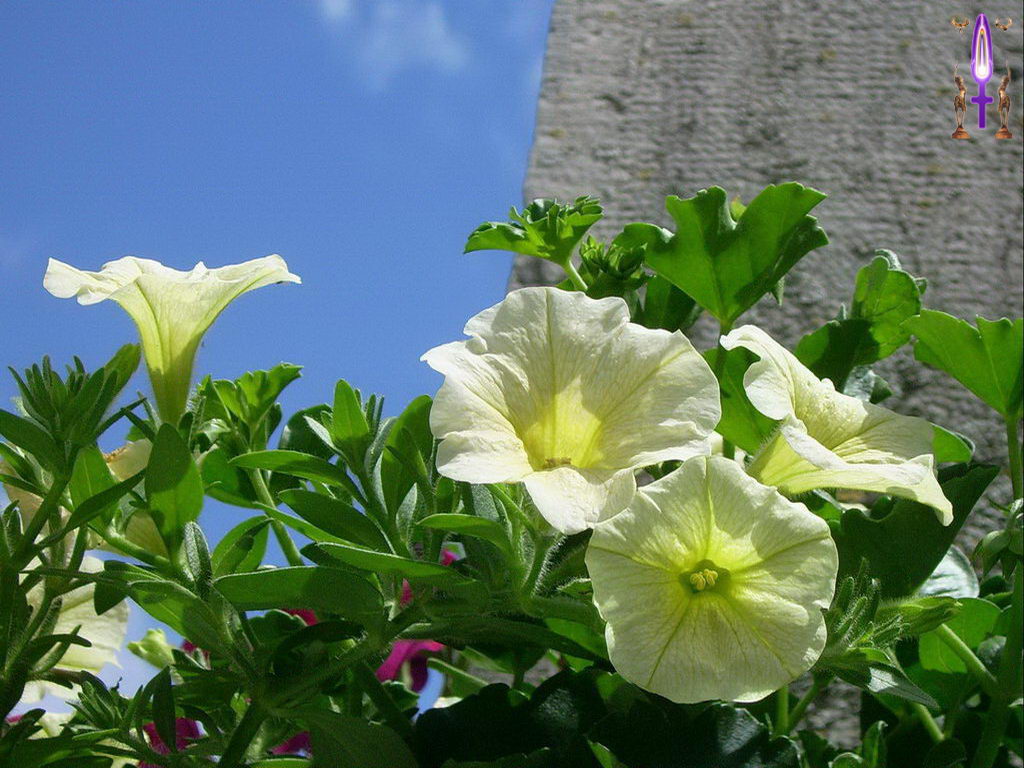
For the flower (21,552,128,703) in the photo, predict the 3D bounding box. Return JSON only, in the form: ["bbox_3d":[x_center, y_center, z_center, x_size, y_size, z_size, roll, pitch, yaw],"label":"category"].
[{"bbox_3d":[-0.149,0.083,0.880,0.040,0.052,0.052,-7,-23,28],"label":"flower"}]

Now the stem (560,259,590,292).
[{"bbox_3d":[0.017,-0.030,0.720,0.003,0.012,0.003,-40,-3,0],"label":"stem"}]

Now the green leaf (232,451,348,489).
[{"bbox_3d":[-0.056,0.023,0.670,0.036,0.008,0.014,13,-34,-12],"label":"green leaf"}]

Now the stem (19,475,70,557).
[{"bbox_3d":[-0.124,0.035,0.690,0.004,0.024,0.004,31,-6,-3],"label":"stem"}]

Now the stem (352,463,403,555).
[{"bbox_3d":[-0.036,0.033,0.690,0.004,0.026,0.004,-26,-6,3],"label":"stem"}]

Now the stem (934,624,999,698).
[{"bbox_3d":[0.128,0.078,0.735,0.004,0.026,0.004,-41,-6,0],"label":"stem"}]

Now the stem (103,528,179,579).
[{"bbox_3d":[-0.100,0.046,0.700,0.026,0.004,0.004,33,0,3],"label":"stem"}]

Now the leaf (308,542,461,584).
[{"bbox_3d":[-0.033,0.047,0.680,0.041,0.005,0.012,10,-22,-3],"label":"leaf"}]

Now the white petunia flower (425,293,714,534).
[{"bbox_3d":[0.016,0.009,0.697,0.077,0.063,0.045,3,-30,-2],"label":"white petunia flower"}]

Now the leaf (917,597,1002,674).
[{"bbox_3d":[0.125,0.070,0.725,0.023,0.022,0.009,0,-18,0],"label":"leaf"}]

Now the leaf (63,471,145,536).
[{"bbox_3d":[-0.107,0.031,0.685,0.028,0.005,0.010,-39,-22,0],"label":"leaf"}]

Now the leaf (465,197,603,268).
[{"bbox_3d":[0.006,-0.042,0.720,0.038,0.018,0.024,-4,-21,18],"label":"leaf"}]

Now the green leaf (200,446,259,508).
[{"bbox_3d":[-0.079,0.026,0.725,0.018,0.018,0.006,4,-15,7],"label":"green leaf"}]

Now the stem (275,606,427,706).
[{"bbox_3d":[-0.043,0.071,0.675,0.045,0.006,0.006,-32,0,-3],"label":"stem"}]

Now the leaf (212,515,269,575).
[{"bbox_3d":[-0.072,0.043,0.690,0.025,0.007,0.013,-47,-46,12],"label":"leaf"}]

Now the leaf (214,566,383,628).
[{"bbox_3d":[-0.056,0.056,0.680,0.045,0.008,0.015,7,-45,-7],"label":"leaf"}]

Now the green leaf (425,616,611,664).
[{"bbox_3d":[0.001,0.066,0.670,0.049,0.009,0.016,12,-20,0],"label":"green leaf"}]

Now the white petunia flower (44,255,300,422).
[{"bbox_3d":[-0.090,-0.011,0.690,0.068,0.048,0.066,1,-5,0],"label":"white petunia flower"}]

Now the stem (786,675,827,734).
[{"bbox_3d":[0.082,0.090,0.730,0.004,0.020,0.004,31,-9,0],"label":"stem"}]

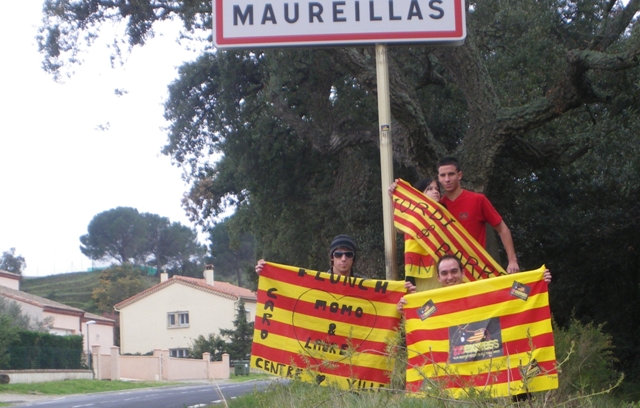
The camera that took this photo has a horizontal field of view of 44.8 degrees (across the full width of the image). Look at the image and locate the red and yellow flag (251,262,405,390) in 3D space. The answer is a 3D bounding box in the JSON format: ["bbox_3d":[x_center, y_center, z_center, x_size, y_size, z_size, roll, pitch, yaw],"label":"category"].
[{"bbox_3d":[0.056,0.757,4.800,0.890,0.670,0.100,8,-6,0],"label":"red and yellow flag"}]

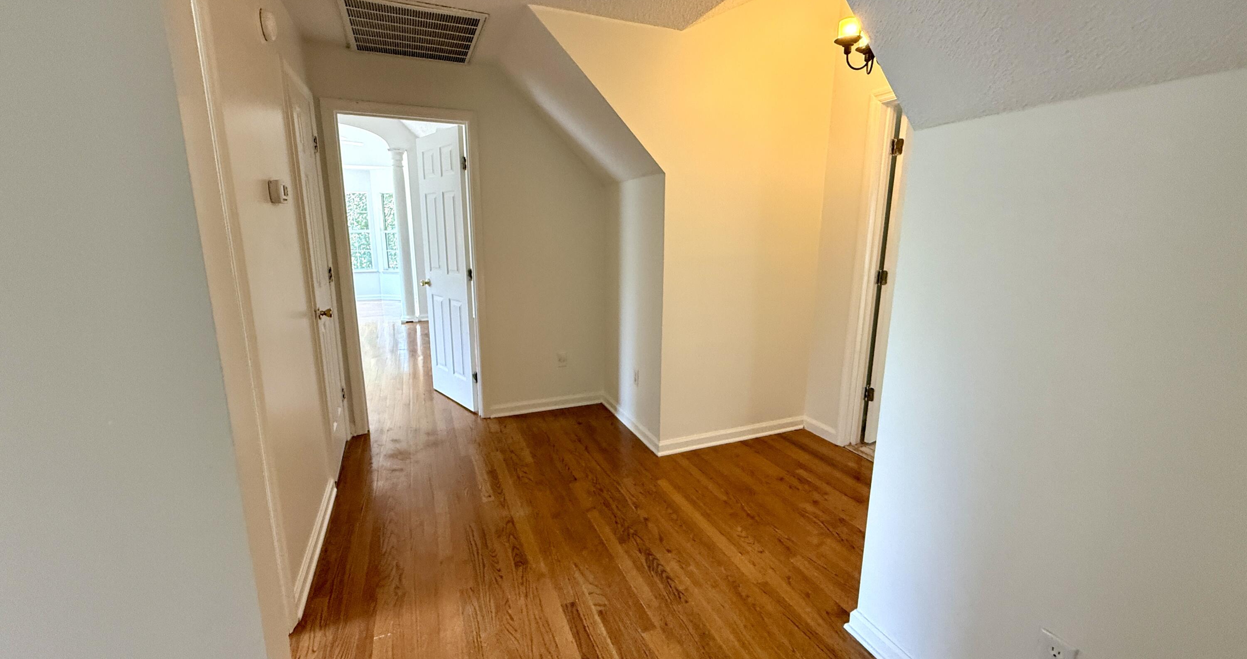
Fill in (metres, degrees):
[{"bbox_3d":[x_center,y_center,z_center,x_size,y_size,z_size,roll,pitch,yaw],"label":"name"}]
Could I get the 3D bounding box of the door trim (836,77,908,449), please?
[{"bbox_3d":[1.629,-0.210,2.722,0.140,2.130,0.860,-4,12,-22],"label":"door trim"}]

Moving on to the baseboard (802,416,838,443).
[{"bbox_3d":[1.363,0.688,3.437,0.020,0.090,0.312,-4,12,-22],"label":"baseboard"}]

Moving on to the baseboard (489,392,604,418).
[{"bbox_3d":[-0.582,0.584,3.923,0.876,0.088,0.020,-4,12,-22],"label":"baseboard"}]

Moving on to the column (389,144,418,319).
[{"bbox_3d":[-3.256,-1.359,7.481,0.240,2.490,0.240,-4,12,-22],"label":"column"}]

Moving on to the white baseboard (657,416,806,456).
[{"bbox_3d":[0.751,0.700,3.360,1.152,0.090,0.020,-4,12,-22],"label":"white baseboard"}]

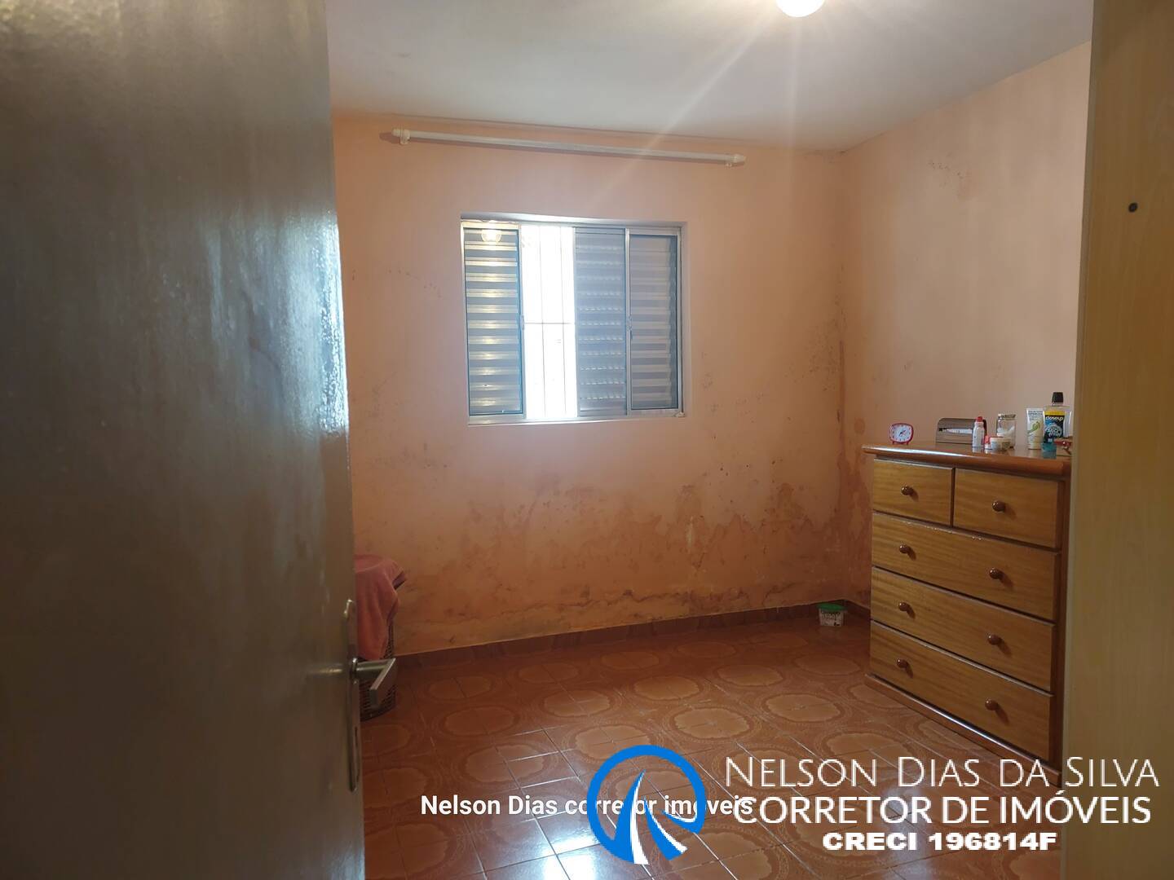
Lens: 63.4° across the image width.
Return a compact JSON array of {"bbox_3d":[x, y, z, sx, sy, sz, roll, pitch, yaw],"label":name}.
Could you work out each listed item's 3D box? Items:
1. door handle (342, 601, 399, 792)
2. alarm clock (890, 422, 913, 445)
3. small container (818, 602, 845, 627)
[{"bbox_3d":[-0.244,0.298,1.057,0.060,0.225,0.130,-1,4,1],"label":"door handle"},{"bbox_3d":[1.357,-0.028,4.100,0.092,0.094,0.045,2,5,36],"label":"alarm clock"},{"bbox_3d":[1.307,0.926,5.078,0.135,0.100,0.135,0,4,14],"label":"small container"}]

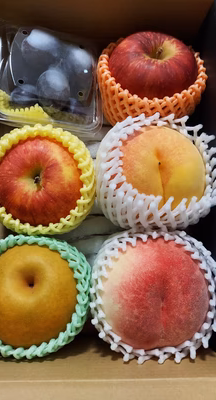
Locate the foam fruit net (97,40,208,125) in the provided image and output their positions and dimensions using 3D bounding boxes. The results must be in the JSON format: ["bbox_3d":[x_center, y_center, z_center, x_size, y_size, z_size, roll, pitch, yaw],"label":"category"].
[{"bbox_3d":[0.043,-0.110,0.303,0.107,0.066,0.107,0,78,-4],"label":"foam fruit net"}]

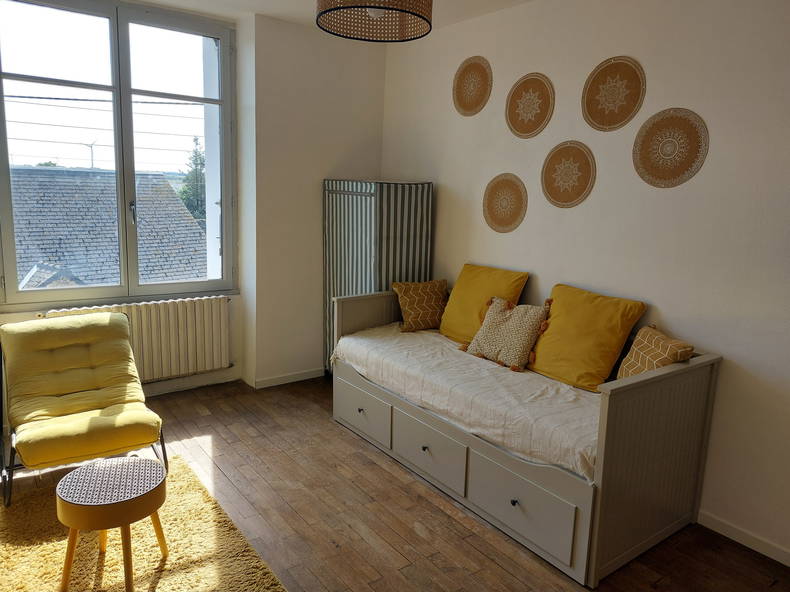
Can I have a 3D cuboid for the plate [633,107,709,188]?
[{"bbox_3d":[1.327,-0.719,2.661,0.020,0.380,0.380,-5,12,-36],"label":"plate"}]

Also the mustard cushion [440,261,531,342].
[{"bbox_3d":[0.548,0.058,3.559,0.500,0.500,0.150,13,-10,46],"label":"mustard cushion"}]

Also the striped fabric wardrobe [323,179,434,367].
[{"bbox_3d":[-0.155,-0.077,4.326,0.520,1.620,0.721,-5,12,-35],"label":"striped fabric wardrobe"}]

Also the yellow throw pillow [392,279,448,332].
[{"bbox_3d":[0.193,0.065,3.890,0.390,0.380,0.120,0,-5,-10],"label":"yellow throw pillow"}]

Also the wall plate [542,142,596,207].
[{"bbox_3d":[0.989,-0.693,3.132,0.020,0.380,0.380,-5,12,-36],"label":"wall plate"}]

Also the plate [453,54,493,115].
[{"bbox_3d":[0.516,-1.414,3.702,0.020,0.380,0.380,-5,12,-36],"label":"plate"}]

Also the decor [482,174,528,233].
[{"bbox_3d":[0.705,-0.603,3.538,0.020,0.380,0.380,-5,12,-36],"label":"decor"}]

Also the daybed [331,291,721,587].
[{"bbox_3d":[0.539,0.569,3.187,0.869,0.836,2.080,-5,12,-36],"label":"daybed"}]

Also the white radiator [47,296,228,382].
[{"bbox_3d":[-1.805,0.327,3.977,1.170,0.560,0.120,-5,12,-36],"label":"white radiator"}]

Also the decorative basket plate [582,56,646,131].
[{"bbox_3d":[1.142,-1.060,2.875,0.020,0.380,0.380,-5,12,-36],"label":"decorative basket plate"}]

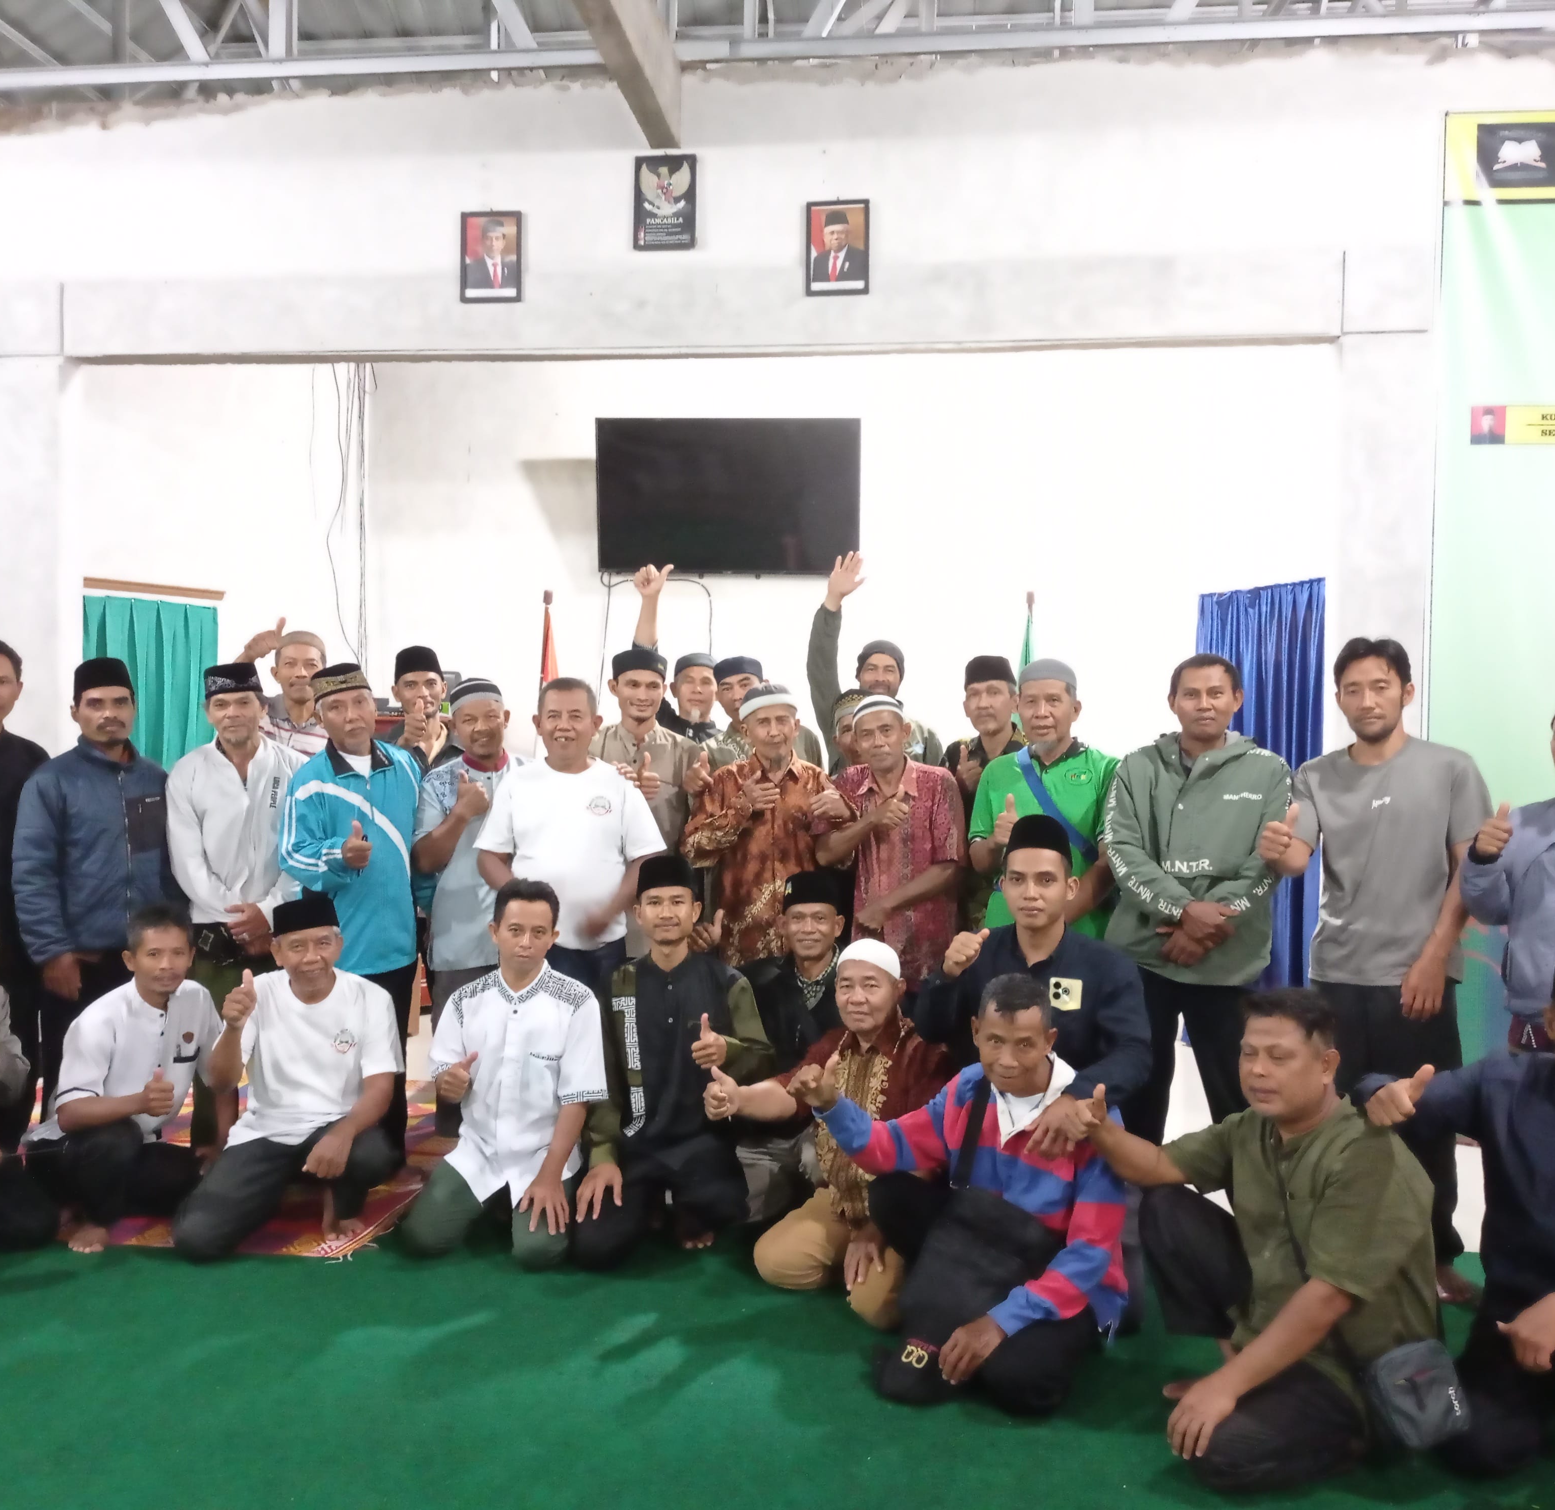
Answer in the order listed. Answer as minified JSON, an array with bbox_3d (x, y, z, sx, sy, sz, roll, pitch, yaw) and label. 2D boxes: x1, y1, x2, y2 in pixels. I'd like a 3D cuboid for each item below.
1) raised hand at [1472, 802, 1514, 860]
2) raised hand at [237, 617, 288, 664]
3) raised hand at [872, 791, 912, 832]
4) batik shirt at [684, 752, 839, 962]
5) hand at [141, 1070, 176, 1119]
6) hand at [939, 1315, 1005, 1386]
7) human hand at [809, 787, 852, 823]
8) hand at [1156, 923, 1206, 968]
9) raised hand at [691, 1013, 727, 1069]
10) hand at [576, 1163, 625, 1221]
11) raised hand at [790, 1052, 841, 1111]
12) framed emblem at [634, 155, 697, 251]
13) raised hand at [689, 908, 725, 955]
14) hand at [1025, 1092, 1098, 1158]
[{"bbox_3d":[1.589,0.168,3.620,0.088,0.125,0.100,1,1,24],"label":"raised hand"},{"bbox_3d":[-1.675,-0.372,5.300,0.110,0.130,0.065,12,0,26],"label":"raised hand"},{"bbox_3d":[0.338,0.167,4.800,0.062,0.122,0.095,8,8,-41],"label":"raised hand"},{"bbox_3d":[-0.035,0.351,4.900,0.480,0.700,0.320,1,2,0],"label":"batik shirt"},{"bbox_3d":[-1.594,0.875,4.200,0.092,0.128,0.095,0,2,-17],"label":"hand"},{"bbox_3d":[0.407,1.241,3.400,0.090,0.150,0.060,29,-29,27],"label":"hand"},{"bbox_3d":[0.151,0.131,4.660,0.120,0.105,0.095,1,2,6],"label":"human hand"},{"bbox_3d":[1.029,0.482,4.150,0.125,0.115,0.085,1,1,14],"label":"hand"},{"bbox_3d":[-0.177,0.738,4.220,0.065,0.138,0.090,-6,0,33],"label":"raised hand"},{"bbox_3d":[-0.469,1.155,4.320,0.105,0.155,0.055,10,-34,7],"label":"hand"},{"bbox_3d":[0.081,0.683,3.420,0.107,0.122,0.100,1,1,2],"label":"raised hand"},{"bbox_3d":[-0.427,-2.101,6.210,0.237,0.358,0.025,1,1,5],"label":"framed emblem"},{"bbox_3d":[-0.200,0.501,4.650,0.105,0.128,0.095,1,2,0],"label":"raised hand"},{"bbox_3d":[0.606,0.787,3.470,0.145,0.135,0.090,1,1,10],"label":"hand"}]

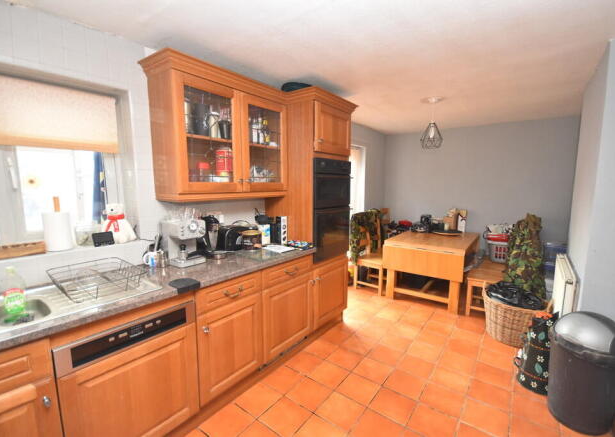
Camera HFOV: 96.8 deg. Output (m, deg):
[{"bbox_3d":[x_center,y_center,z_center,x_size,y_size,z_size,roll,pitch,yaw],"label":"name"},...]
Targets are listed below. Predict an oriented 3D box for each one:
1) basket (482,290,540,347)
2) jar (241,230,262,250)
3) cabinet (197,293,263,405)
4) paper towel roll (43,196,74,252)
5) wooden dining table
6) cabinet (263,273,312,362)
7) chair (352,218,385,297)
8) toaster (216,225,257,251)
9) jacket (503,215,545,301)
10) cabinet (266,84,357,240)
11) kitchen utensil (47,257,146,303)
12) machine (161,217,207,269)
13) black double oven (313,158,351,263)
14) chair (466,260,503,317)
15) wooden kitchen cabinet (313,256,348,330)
[{"bbox_3d":[1.967,0.949,2.592,0.530,0.410,0.510,4,7,38],"label":"basket"},{"bbox_3d":[-0.476,0.188,2.351,0.168,0.140,0.168,0,7,0],"label":"jar"},{"bbox_3d":[-0.694,0.788,1.944,0.570,0.575,0.500,4,7,38],"label":"cabinet"},{"bbox_3d":[-1.443,0.029,1.582,0.116,0.313,0.116,4,8,38],"label":"paper towel roll"},{"bbox_3d":[1.725,0.664,3.753,0.930,0.760,1.300,4,7,38],"label":"wooden dining table"},{"bbox_3d":[-0.355,0.745,2.372,0.570,0.575,0.595,4,7,38],"label":"cabinet"},{"bbox_3d":[0.975,0.499,3.958,0.490,1.060,0.450,4,7,38],"label":"chair"},{"bbox_3d":[-0.581,0.157,2.392,0.170,0.190,0.305,4,8,38],"label":"toaster"},{"bbox_3d":[2.279,0.345,2.848,0.315,0.785,0.480,4,8,38],"label":"jacket"},{"bbox_3d":[0.028,-0.448,2.713,0.660,1.310,0.720,4,8,38],"label":"cabinet"},{"bbox_3d":[-1.120,0.325,1.448,0.475,0.105,0.340,4,7,38],"label":"kitchen utensil"},{"bbox_3d":[-0.877,0.157,1.931,0.272,0.308,0.185,4,7,38],"label":"machine"},{"bbox_3d":[0.027,-0.100,2.742,0.565,0.902,0.610,4,8,38],"label":"black double oven"},{"bbox_3d":[2.119,0.607,3.065,0.480,1.000,0.460,4,7,38],"label":"chair"},{"bbox_3d":[0.014,0.674,2.848,0.610,0.570,0.605,4,8,38],"label":"wooden kitchen cabinet"}]

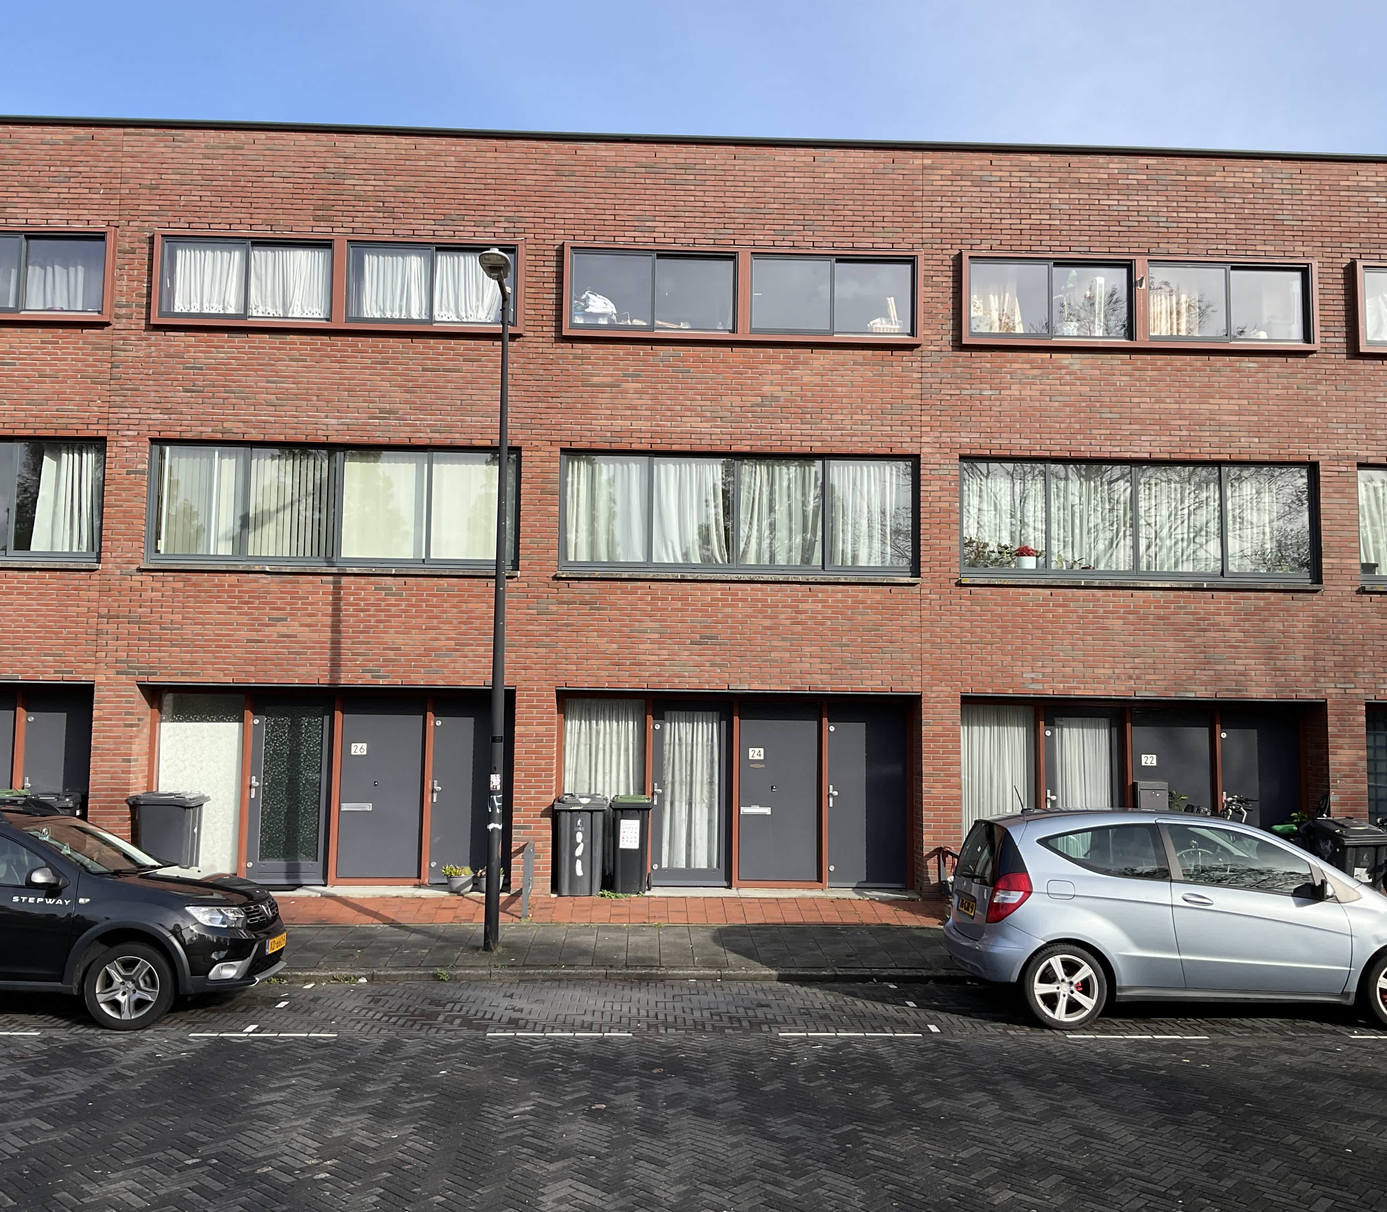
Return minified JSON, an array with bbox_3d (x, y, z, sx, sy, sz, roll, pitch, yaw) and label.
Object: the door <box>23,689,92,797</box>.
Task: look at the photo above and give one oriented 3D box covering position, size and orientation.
[{"bbox_3d":[-6.999,1.969,14.956,0.889,2.041,0.070,1,-5,-2],"label":"door"}]

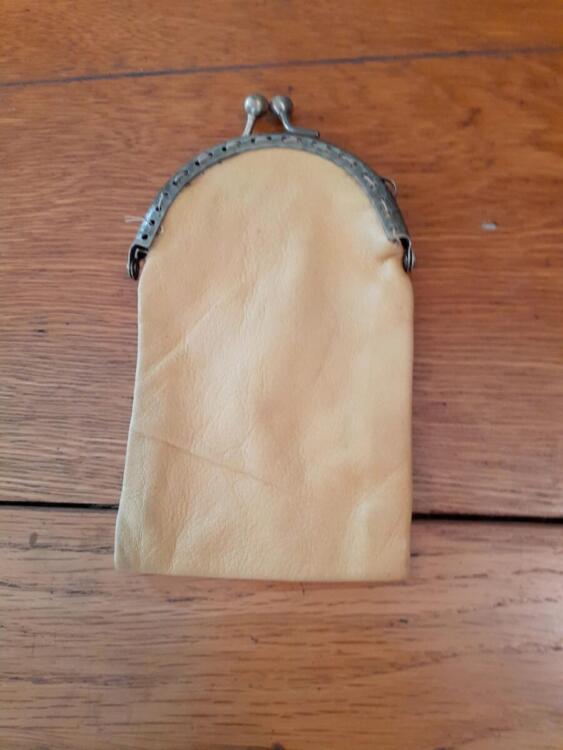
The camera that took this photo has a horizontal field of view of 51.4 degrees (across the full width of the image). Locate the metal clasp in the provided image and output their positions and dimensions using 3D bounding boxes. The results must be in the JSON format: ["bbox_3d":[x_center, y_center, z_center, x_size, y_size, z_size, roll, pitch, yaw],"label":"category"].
[{"bbox_3d":[-0.001,-0.086,0.195,0.025,0.011,0.015,1,81,4],"label":"metal clasp"}]

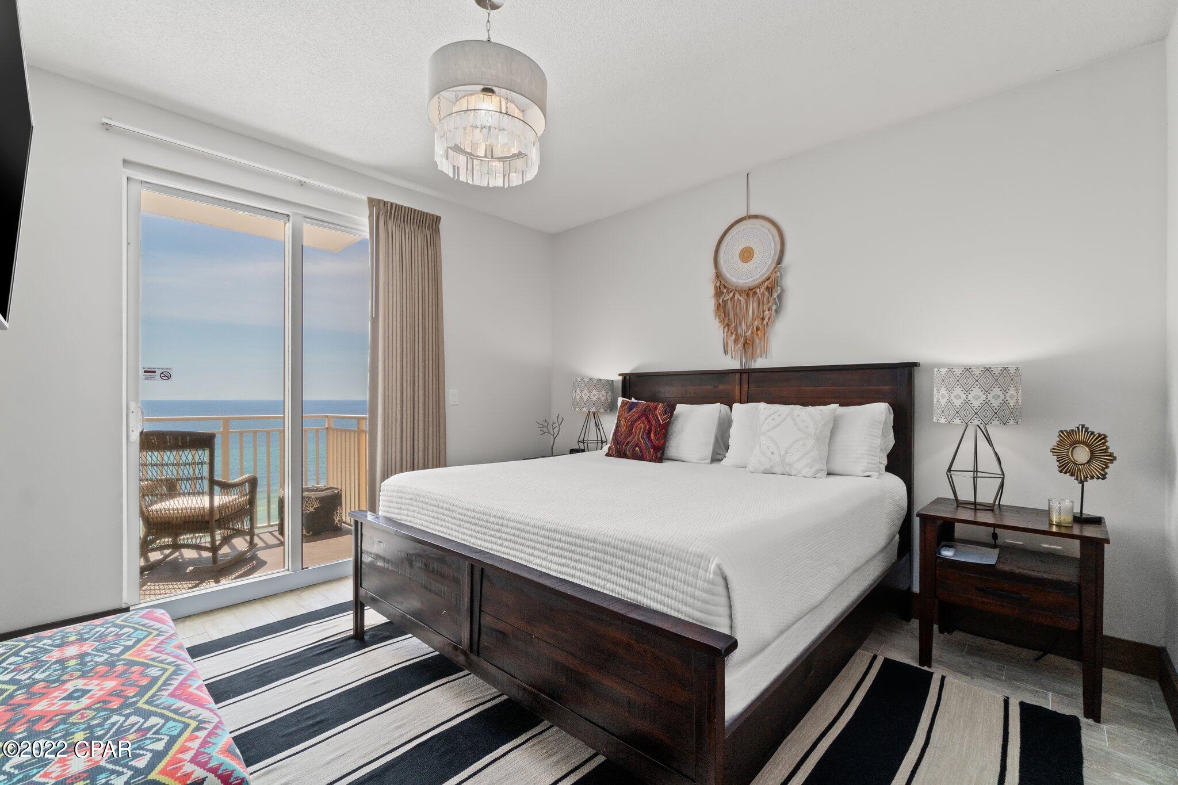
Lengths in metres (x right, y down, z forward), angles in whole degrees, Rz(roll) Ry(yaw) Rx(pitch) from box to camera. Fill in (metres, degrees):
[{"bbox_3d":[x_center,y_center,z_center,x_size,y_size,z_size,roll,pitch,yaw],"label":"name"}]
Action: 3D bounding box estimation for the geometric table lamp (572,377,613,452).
[{"bbox_3d":[0.032,0.209,3.890,0.330,0.675,0.330,0,0,0],"label":"geometric table lamp"}]

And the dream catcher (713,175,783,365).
[{"bbox_3d":[1.067,-0.831,3.326,0.495,1.290,0.060,0,0,43],"label":"dream catcher"}]

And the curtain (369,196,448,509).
[{"bbox_3d":[-1.287,-0.073,3.544,0.140,2.500,0.600,0,0,43],"label":"curtain"}]

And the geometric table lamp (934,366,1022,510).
[{"bbox_3d":[1.857,0.214,2.346,0.330,0.675,0.330,0,0,43],"label":"geometric table lamp"}]

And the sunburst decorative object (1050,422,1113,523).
[{"bbox_3d":[2.093,0.345,2.083,0.235,0.405,0.080,0,0,12],"label":"sunburst decorative object"}]

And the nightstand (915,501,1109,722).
[{"bbox_3d":[1.878,0.896,2.196,0.600,0.690,0.490,0,0,43],"label":"nightstand"}]

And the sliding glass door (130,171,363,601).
[{"bbox_3d":[-1.875,0.006,3.133,0.120,2.280,1.600,0,0,43],"label":"sliding glass door"}]

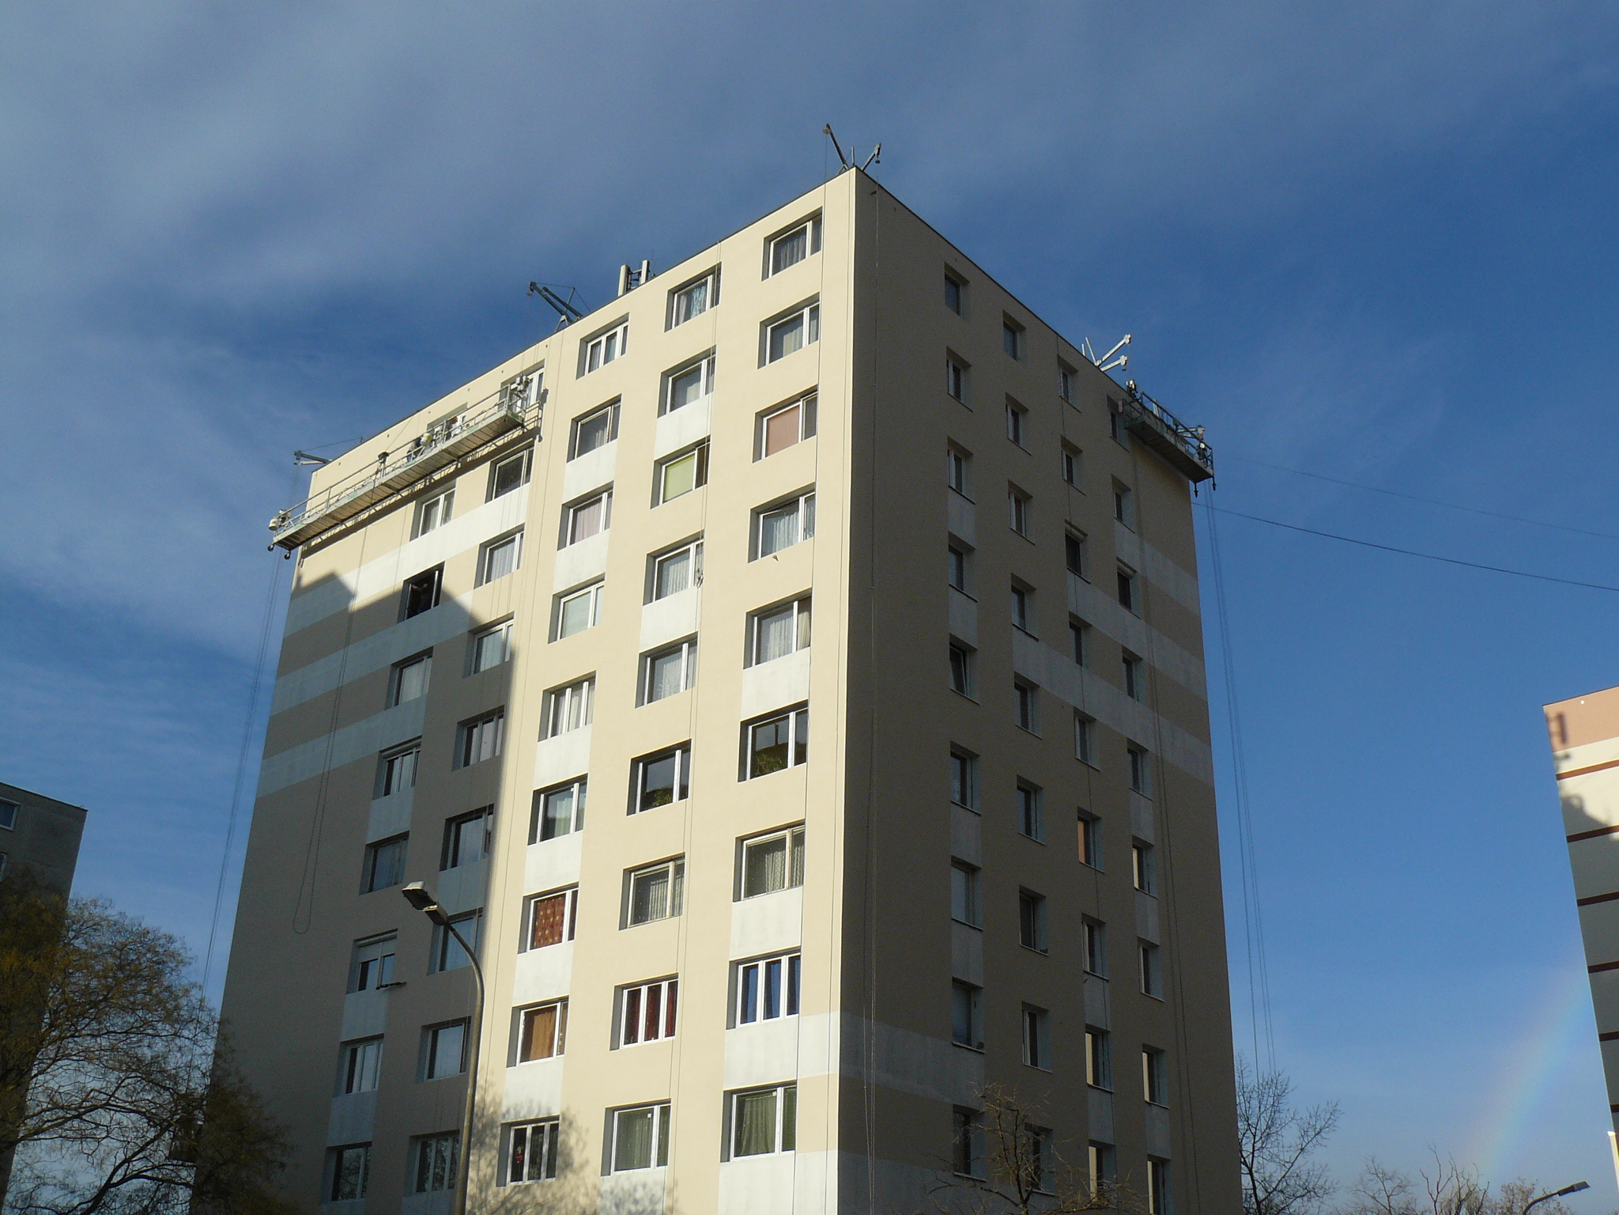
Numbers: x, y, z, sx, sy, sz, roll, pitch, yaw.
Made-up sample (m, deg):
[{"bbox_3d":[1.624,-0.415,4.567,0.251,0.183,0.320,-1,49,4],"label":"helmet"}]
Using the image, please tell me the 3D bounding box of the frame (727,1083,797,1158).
[{"bbox_3d":[-0.830,10.361,33.816,2.050,1.460,0.120,-20,-34,36],"label":"frame"}]

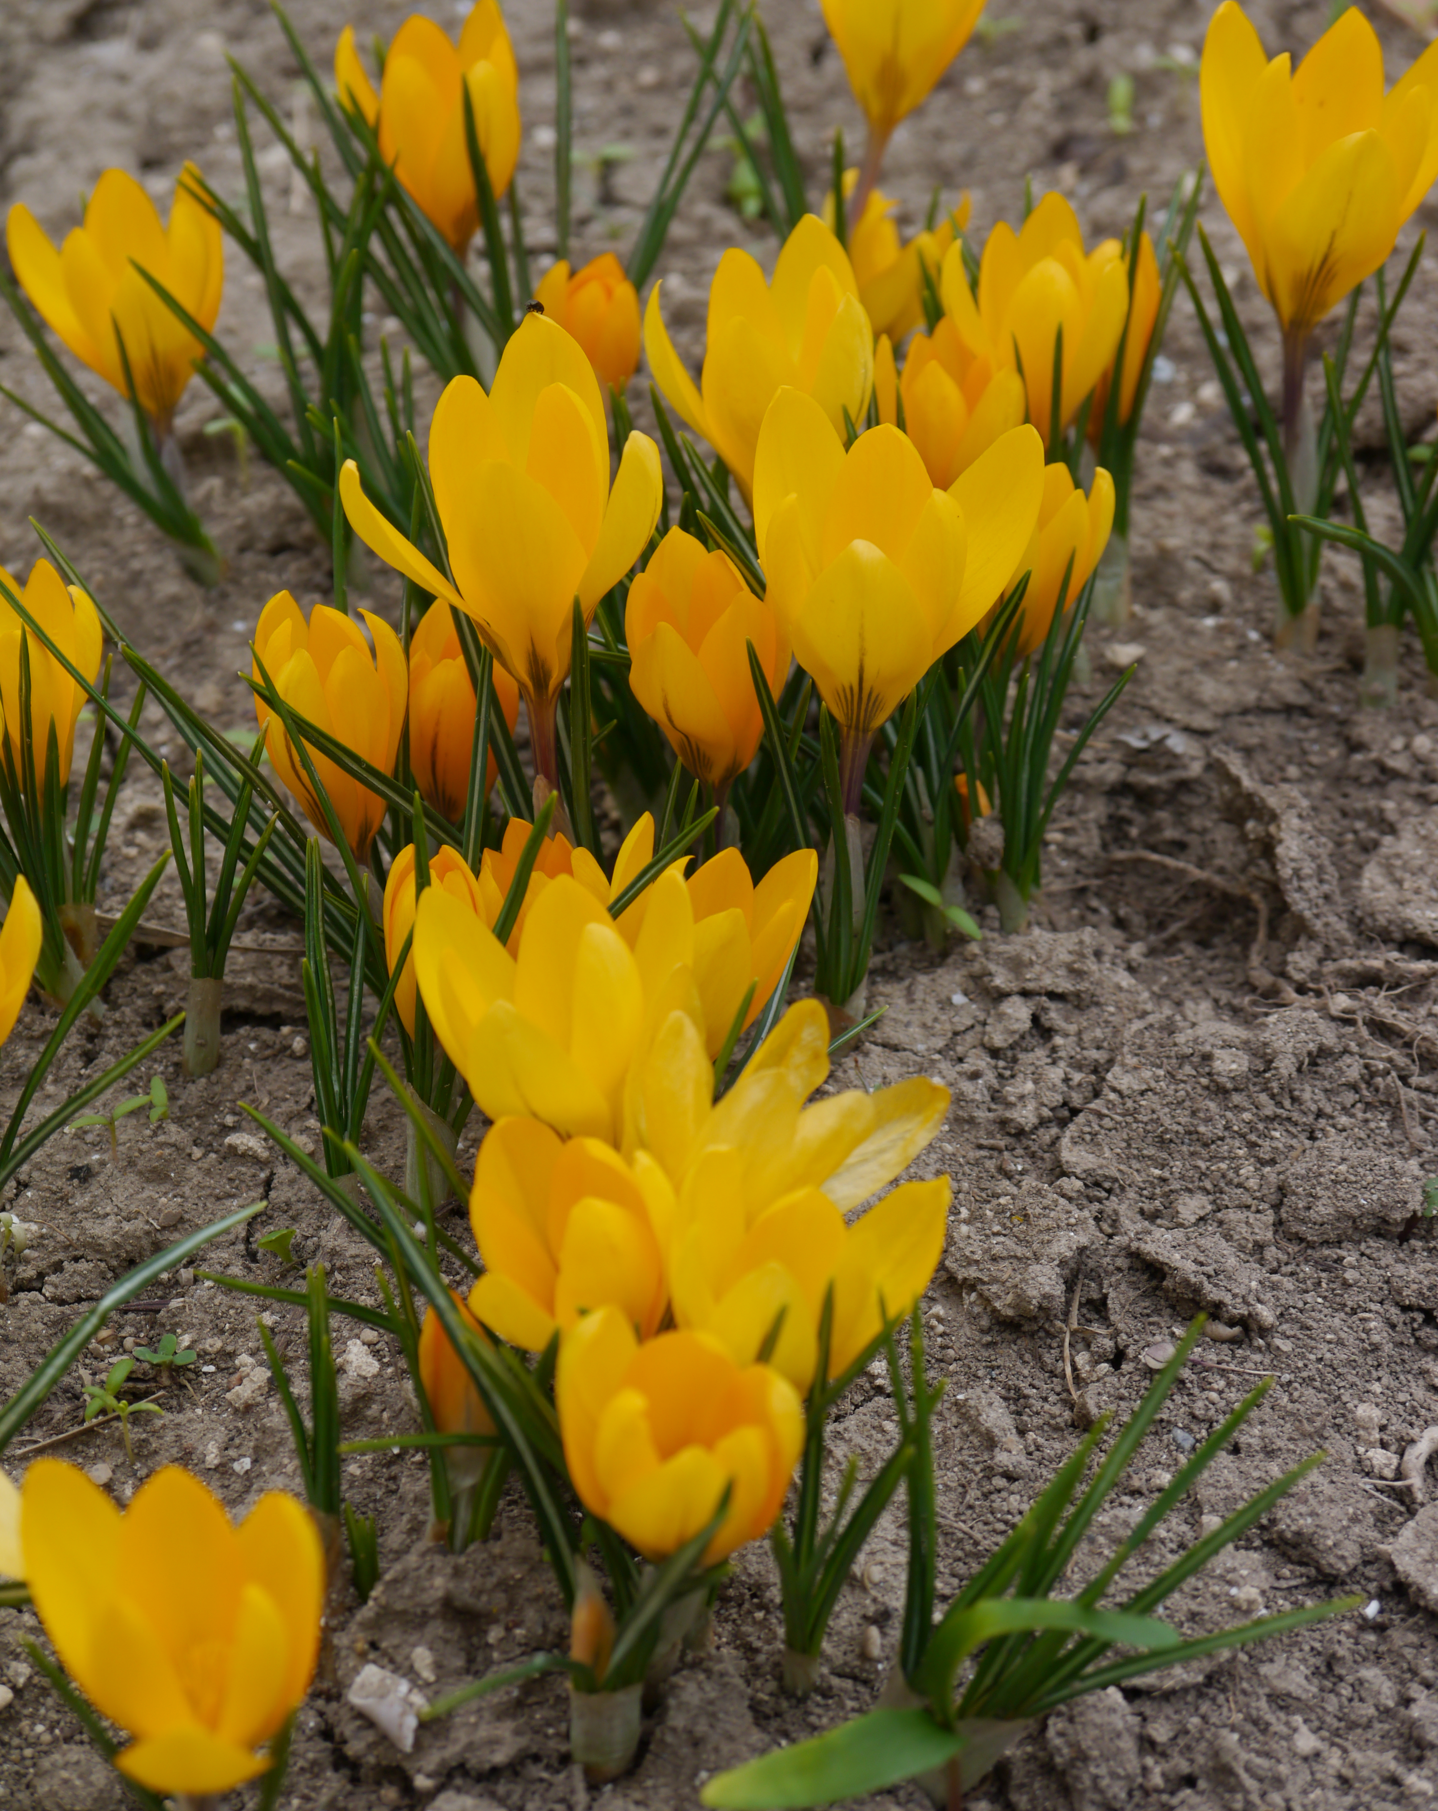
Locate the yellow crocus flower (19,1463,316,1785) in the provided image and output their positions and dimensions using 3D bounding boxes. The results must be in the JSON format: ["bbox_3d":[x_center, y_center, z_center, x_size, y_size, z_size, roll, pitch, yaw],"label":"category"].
[{"bbox_3d":[-0.049,0.068,0.411,0.027,0.031,0.027,-11,35,-8],"label":"yellow crocus flower"}]

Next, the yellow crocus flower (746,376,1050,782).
[{"bbox_3d":[0.018,-0.035,0.550,0.034,0.043,0.032,5,33,-3],"label":"yellow crocus flower"}]

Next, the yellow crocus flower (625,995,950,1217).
[{"bbox_3d":[0.007,0.028,0.469,0.031,0.027,0.031,16,34,2],"label":"yellow crocus flower"}]

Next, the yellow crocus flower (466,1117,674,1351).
[{"bbox_3d":[-0.014,0.035,0.446,0.020,0.025,0.020,-5,35,-2],"label":"yellow crocus flower"}]

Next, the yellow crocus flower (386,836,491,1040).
[{"bbox_3d":[-0.032,0.006,0.531,0.012,0.027,0.012,-2,33,1],"label":"yellow crocus flower"}]

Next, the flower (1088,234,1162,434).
[{"bbox_3d":[0.052,-0.078,0.640,0.015,0.029,0.015,4,33,-3],"label":"flower"}]

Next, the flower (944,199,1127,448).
[{"bbox_3d":[0.040,-0.071,0.581,0.024,0.031,0.024,1,35,4],"label":"flower"}]

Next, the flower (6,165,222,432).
[{"bbox_3d":[-0.079,-0.076,0.603,0.027,0.034,0.027,-18,34,-5],"label":"flower"}]

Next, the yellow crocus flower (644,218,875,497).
[{"bbox_3d":[0.004,-0.067,0.605,0.029,0.037,0.028,3,33,-2],"label":"yellow crocus flower"}]

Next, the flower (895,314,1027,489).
[{"bbox_3d":[0.031,-0.064,0.610,0.018,0.025,0.018,0,33,0],"label":"flower"}]

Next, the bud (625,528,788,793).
[{"bbox_3d":[-0.001,-0.029,0.570,0.020,0.034,0.020,-5,33,3],"label":"bud"}]

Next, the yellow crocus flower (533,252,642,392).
[{"bbox_3d":[-0.018,-0.080,0.655,0.015,0.024,0.015,0,33,0],"label":"yellow crocus flower"}]

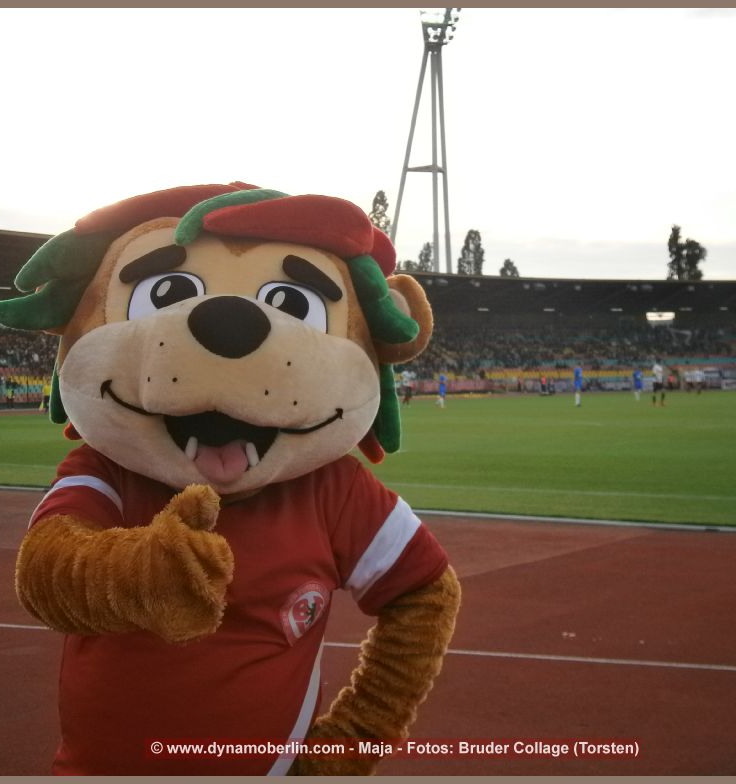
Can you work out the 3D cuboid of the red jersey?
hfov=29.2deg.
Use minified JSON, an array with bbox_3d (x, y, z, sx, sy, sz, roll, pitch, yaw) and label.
[{"bbox_3d":[-0.194,0.375,2.130,0.620,0.590,0.400,-1,1,-3],"label":"red jersey"}]

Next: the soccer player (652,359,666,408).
[{"bbox_3d":[10.920,-0.350,53.000,0.520,1.800,0.420,0,1,6],"label":"soccer player"}]

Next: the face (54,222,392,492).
[{"bbox_3d":[-0.213,-0.050,2.030,0.460,0.390,0.300,5,2,-7],"label":"face"}]

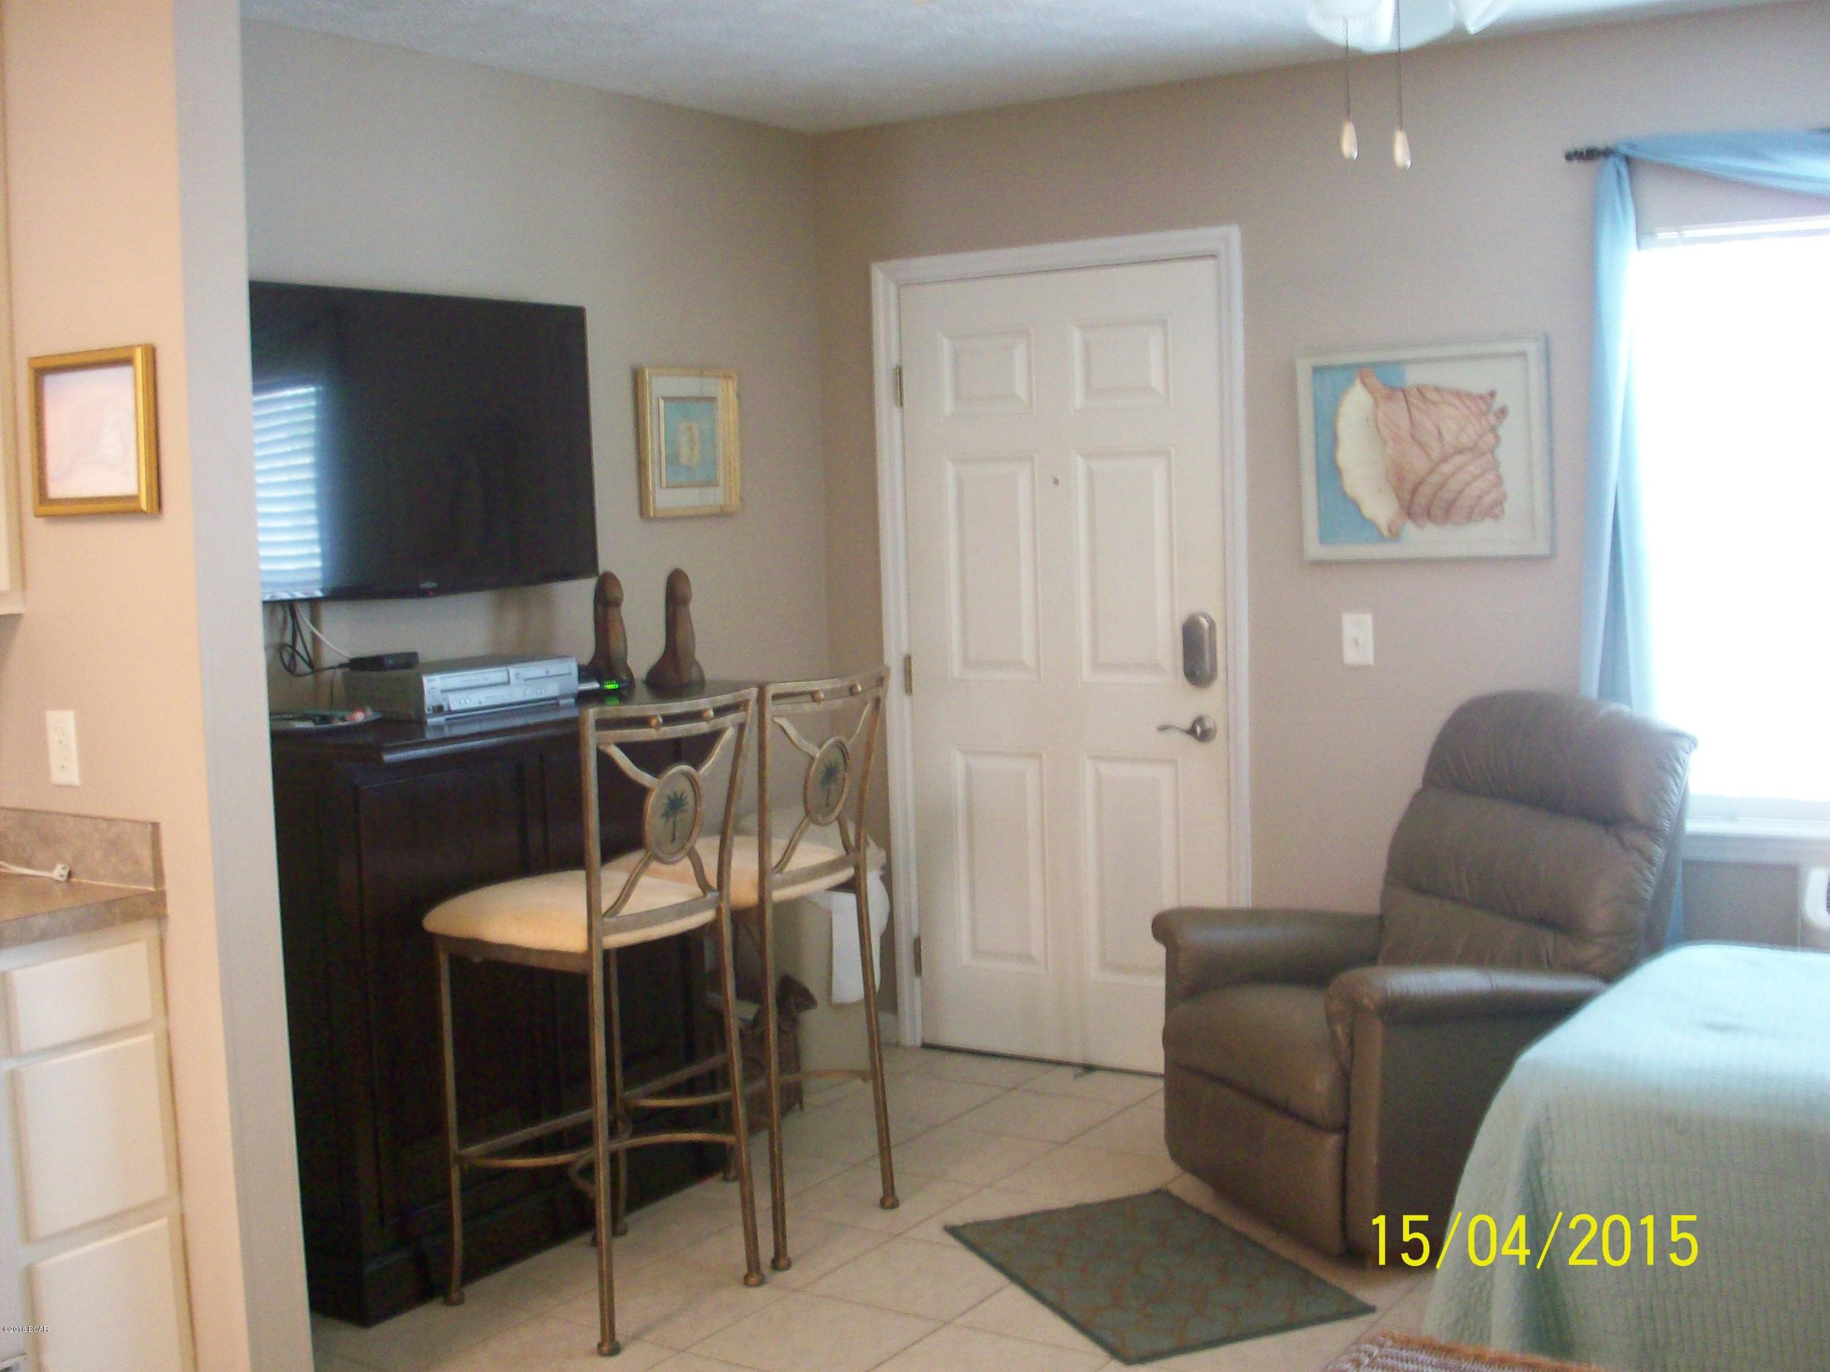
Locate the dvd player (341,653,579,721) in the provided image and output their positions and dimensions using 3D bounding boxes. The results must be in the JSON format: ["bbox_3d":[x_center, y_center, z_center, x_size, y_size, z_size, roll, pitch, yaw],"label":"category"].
[{"bbox_3d":[-0.931,0.008,4.031,0.240,0.098,0.425,1,5,34],"label":"dvd player"}]

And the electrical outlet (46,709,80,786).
[{"bbox_3d":[-1.288,0.094,2.960,0.074,0.117,0.008,2,6,34],"label":"electrical outlet"}]

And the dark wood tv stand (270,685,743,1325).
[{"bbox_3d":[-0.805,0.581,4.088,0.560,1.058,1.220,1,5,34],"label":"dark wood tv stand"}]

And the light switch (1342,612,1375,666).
[{"bbox_3d":[1.034,-0.108,4.587,0.073,0.117,0.012,1,5,34],"label":"light switch"}]

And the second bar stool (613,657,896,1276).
[{"bbox_3d":[-0.331,0.539,4.015,0.490,1.125,0.460,1,5,34],"label":"second bar stool"}]

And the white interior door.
[{"bbox_3d":[0.378,-0.029,4.958,0.905,2.030,0.050,2,6,34],"label":"white interior door"}]

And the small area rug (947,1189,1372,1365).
[{"bbox_3d":[0.440,1.095,3.696,0.500,0.010,0.740,-4,6,-24],"label":"small area rug"}]

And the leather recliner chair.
[{"bbox_3d":[1.042,0.554,4.016,0.870,1.020,0.798,-3,5,-22],"label":"leather recliner chair"}]

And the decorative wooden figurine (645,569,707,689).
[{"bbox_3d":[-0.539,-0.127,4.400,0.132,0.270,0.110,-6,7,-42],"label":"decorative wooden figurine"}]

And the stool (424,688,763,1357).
[{"bbox_3d":[-0.593,0.576,3.621,0.490,1.125,0.460,1,5,34],"label":"stool"}]

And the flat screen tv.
[{"bbox_3d":[-1.055,-0.511,4.075,0.070,0.615,1.030,1,5,34],"label":"flat screen tv"}]

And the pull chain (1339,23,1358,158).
[{"bbox_3d":[0.566,-0.778,2.550,0.020,0.180,0.020,2,6,34],"label":"pull chain"}]

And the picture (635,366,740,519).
[{"bbox_3d":[-0.550,-0.596,4.806,0.033,0.345,0.345,2,6,34],"label":"picture"}]

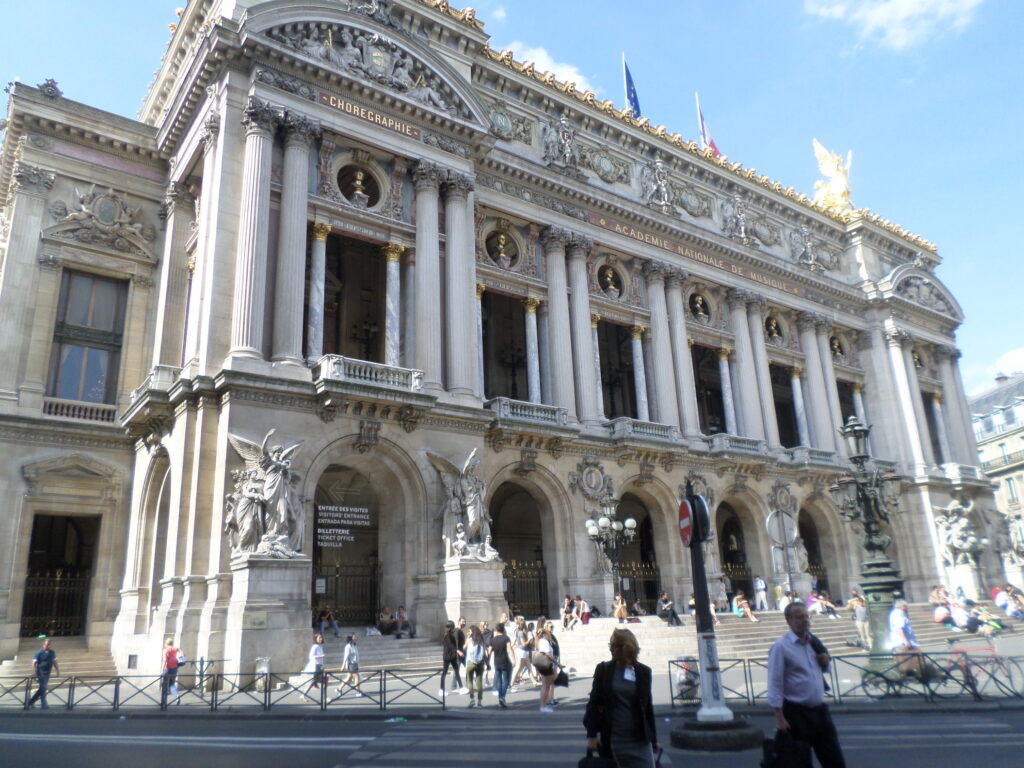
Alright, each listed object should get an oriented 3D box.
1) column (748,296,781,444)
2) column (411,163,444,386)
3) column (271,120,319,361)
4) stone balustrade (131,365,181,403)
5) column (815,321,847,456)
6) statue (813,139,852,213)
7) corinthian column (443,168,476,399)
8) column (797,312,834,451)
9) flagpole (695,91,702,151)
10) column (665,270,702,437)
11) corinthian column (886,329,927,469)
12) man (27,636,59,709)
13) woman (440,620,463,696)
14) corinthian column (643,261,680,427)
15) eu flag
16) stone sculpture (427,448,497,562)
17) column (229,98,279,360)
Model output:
[{"bbox_3d":[16.109,-0.805,47.356,1.250,10.450,1.250,10,-21,-35],"label":"column"},{"bbox_3d":[-3.527,-4.577,31.334,1.270,10.400,1.270,-2,-16,-1],"label":"column"},{"bbox_3d":[-8.242,-5.385,27.920,1.270,10.400,1.270,10,-20,-36],"label":"column"},{"bbox_3d":[-13.398,0.330,27.907,0.950,0.980,3.700,10,-21,-35],"label":"stone balustrade"},{"bbox_3d":[21.857,0.253,50.627,1.280,10.360,1.280,10,-20,-34],"label":"column"},{"bbox_3d":[28.821,-18.660,66.500,3.500,7.500,2.900,10,-21,-35],"label":"statue"},{"bbox_3d":[-2.307,-4.768,34.339,1.280,11.156,1.280,10,-21,-35],"label":"corinthian column"},{"bbox_3d":[20.984,0.052,50.836,1.250,10.450,1.250,10,-21,-35],"label":"column"},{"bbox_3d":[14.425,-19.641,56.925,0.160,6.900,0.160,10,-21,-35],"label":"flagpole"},{"bbox_3d":[9.763,-1.791,42.345,1.280,10.360,1.280,10,-20,-34],"label":"column"},{"bbox_3d":[29.527,1.082,55.265,1.270,10.400,1.270,10,-20,-36],"label":"corinthian column"},{"bbox_3d":[-12.552,7.768,19.804,0.550,1.750,0.560,-12,-19,29],"label":"man"},{"bbox_3d":[-1.426,6.594,17.890,0.650,1.680,0.500,5,-18,-21],"label":"woman"},{"bbox_3d":[8.479,-2.008,41.466,1.280,10.360,1.280,10,-20,-34],"label":"corinthian column"},{"bbox_3d":[8.136,-19.781,49.883,1.300,4.400,0.800,10,-20,-36],"label":"eu flag"},{"bbox_3d":[-1.834,4.765,29.456,2.700,4.478,1.500,10,-21,-35],"label":"stone sculpture"},{"bbox_3d":[-9.447,-5.591,27.047,1.270,10.400,1.270,10,-20,-36],"label":"column"}]

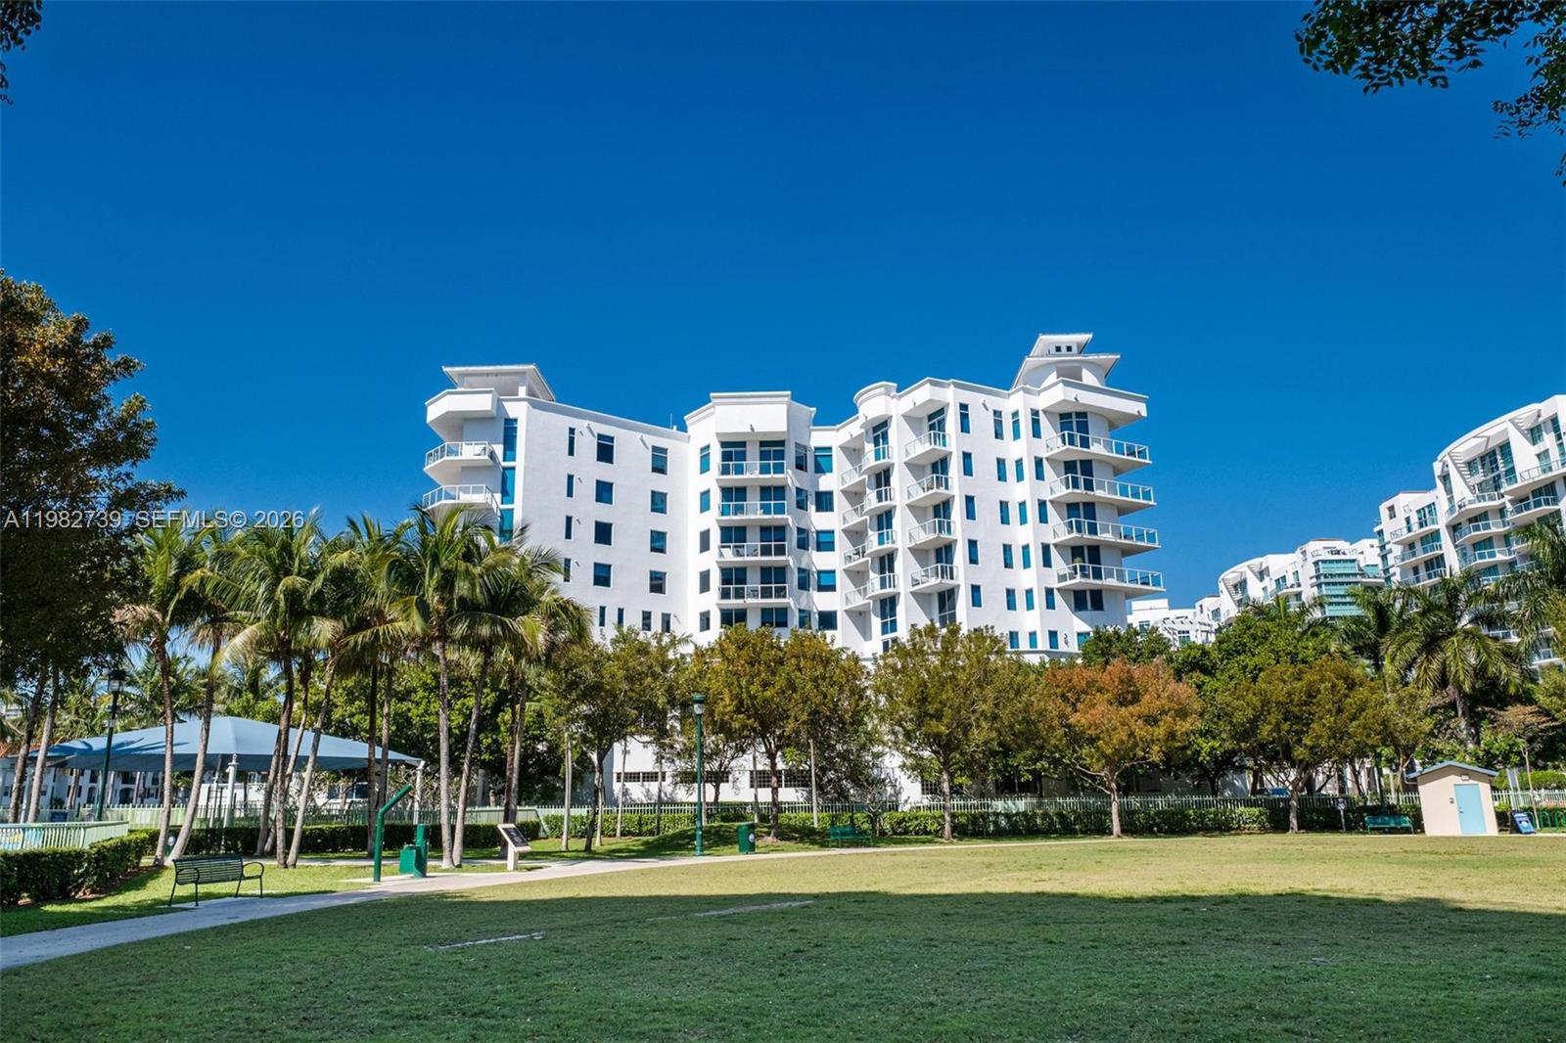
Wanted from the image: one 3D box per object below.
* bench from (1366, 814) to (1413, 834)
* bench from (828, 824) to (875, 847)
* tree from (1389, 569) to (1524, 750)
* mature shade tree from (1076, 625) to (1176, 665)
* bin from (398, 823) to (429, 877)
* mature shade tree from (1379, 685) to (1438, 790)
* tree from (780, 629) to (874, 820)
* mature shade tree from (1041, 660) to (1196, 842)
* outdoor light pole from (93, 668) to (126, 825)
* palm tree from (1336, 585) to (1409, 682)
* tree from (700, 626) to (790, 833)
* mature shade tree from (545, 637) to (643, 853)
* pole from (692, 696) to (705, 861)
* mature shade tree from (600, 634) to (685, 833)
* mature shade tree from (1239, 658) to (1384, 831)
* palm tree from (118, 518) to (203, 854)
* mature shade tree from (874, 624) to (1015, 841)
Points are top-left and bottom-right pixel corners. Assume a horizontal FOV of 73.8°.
[{"bbox_3d":[26.729,13.341,46.076,1.850,0.850,0.650,-7,-15,23],"label":"bench"},{"bbox_3d":[2.744,12.600,41.782,0.620,0.835,1.830,-14,-19,42],"label":"bench"},{"bbox_3d":[34.823,8.845,53.491,6.000,12.771,6.000,-9,-16,32],"label":"tree"},{"bbox_3d":[18.634,10.867,56.241,6.000,10.589,6.000,-5,-14,17],"label":"mature shade tree"},{"bbox_3d":[-9.827,8.719,27.757,0.800,1.385,0.600,-4,-14,11],"label":"bin"},{"bbox_3d":[31.206,11.632,51.588,3.200,6.998,3.300,-1,-14,0],"label":"mature shade tree"},{"bbox_3d":[1.868,8.738,43.009,4.400,8.636,4.400,-1,-14,2],"label":"tree"},{"bbox_3d":[15.027,10.060,46.544,6.500,7.675,6.500,-5,-14,17],"label":"mature shade tree"},{"bbox_3d":[-21.113,7.538,32.531,0.480,5.991,0.480,-1,-14,0],"label":"outdoor light pole"},{"bbox_3d":[34.183,10.322,59.116,4.600,13.636,4.600,-1,-14,0],"label":"palm tree"},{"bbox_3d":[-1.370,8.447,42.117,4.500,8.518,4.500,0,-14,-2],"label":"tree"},{"bbox_3d":[-7.359,8.522,40.433,4.100,8.158,4.100,2,-14,-10],"label":"mature shade tree"},{"bbox_3d":[-2.950,8.792,36.469,0.460,5.565,0.460,-1,-14,0],"label":"pole"},{"bbox_3d":[-5.519,8.207,40.748,3.600,8.151,3.800,-1,-14,0],"label":"mature shade tree"},{"bbox_3d":[24.336,10.187,48.094,6.300,7.883,6.300,-7,-15,25],"label":"mature shade tree"},{"bbox_3d":[-21.806,5.647,35.788,3.000,11.652,3.100,-1,-14,0],"label":"palm tree"},{"bbox_3d":[7.127,9.120,45.694,6.200,9.295,6.200,-3,-14,8],"label":"mature shade tree"}]

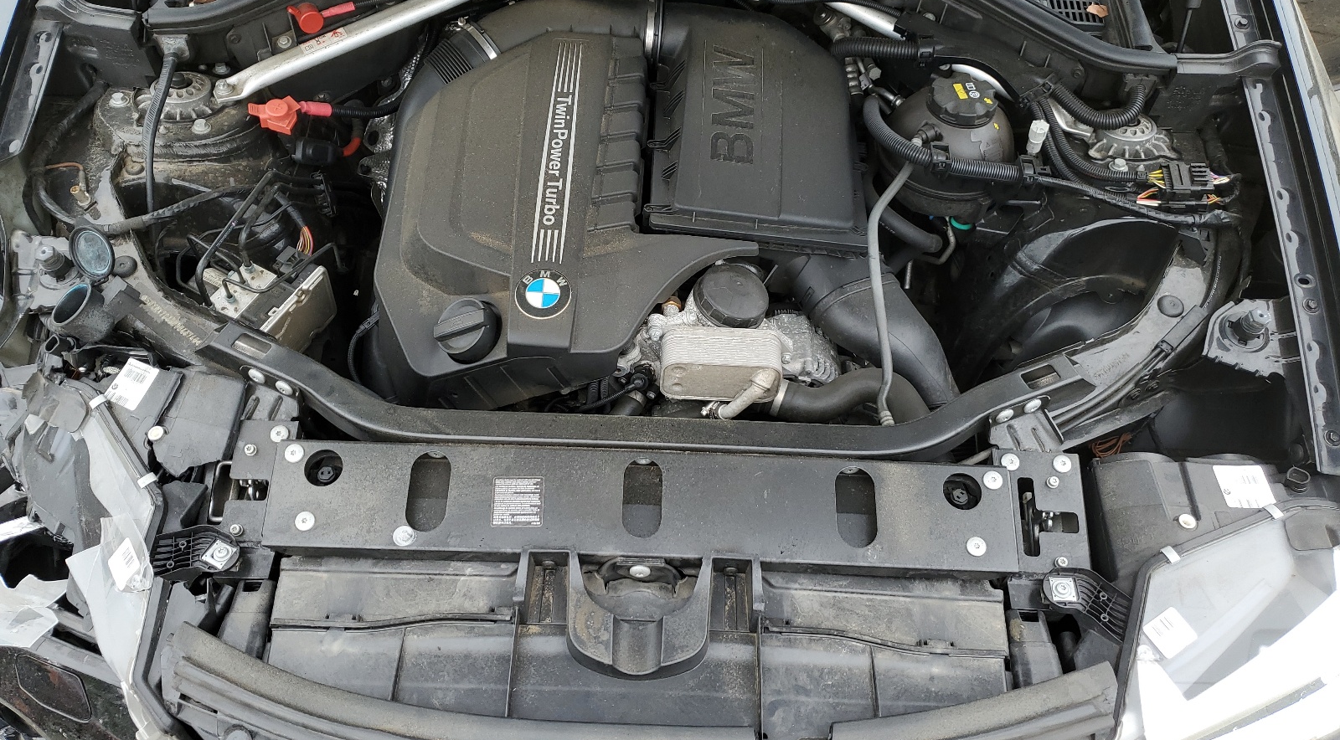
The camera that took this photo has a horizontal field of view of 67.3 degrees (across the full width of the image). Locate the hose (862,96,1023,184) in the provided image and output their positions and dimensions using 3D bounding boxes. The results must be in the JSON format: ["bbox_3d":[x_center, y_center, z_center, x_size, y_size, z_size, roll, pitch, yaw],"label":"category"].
[{"bbox_3d":[0.332,-0.282,1.225,0.178,0.045,0.110,0,53,-2],"label":"hose"}]

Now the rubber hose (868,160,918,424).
[{"bbox_3d":[0.252,-0.094,1.150,0.052,0.110,0.310,5,53,1],"label":"rubber hose"}]

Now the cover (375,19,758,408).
[{"bbox_3d":[-0.128,-0.178,1.235,0.420,0.140,0.500,3,59,-1],"label":"cover"}]

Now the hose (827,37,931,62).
[{"bbox_3d":[0.275,-0.421,1.320,0.127,0.027,0.027,2,53,-1],"label":"hose"}]

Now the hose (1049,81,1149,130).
[{"bbox_3d":[0.554,-0.340,1.300,0.122,0.045,0.065,0,53,-2],"label":"hose"}]

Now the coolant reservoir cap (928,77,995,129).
[{"bbox_3d":[0.356,-0.324,1.225,0.083,0.030,0.083,0,53,-2],"label":"coolant reservoir cap"}]

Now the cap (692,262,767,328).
[{"bbox_3d":[0.072,-0.088,1.185,0.089,0.034,0.089,4,53,-6],"label":"cap"}]

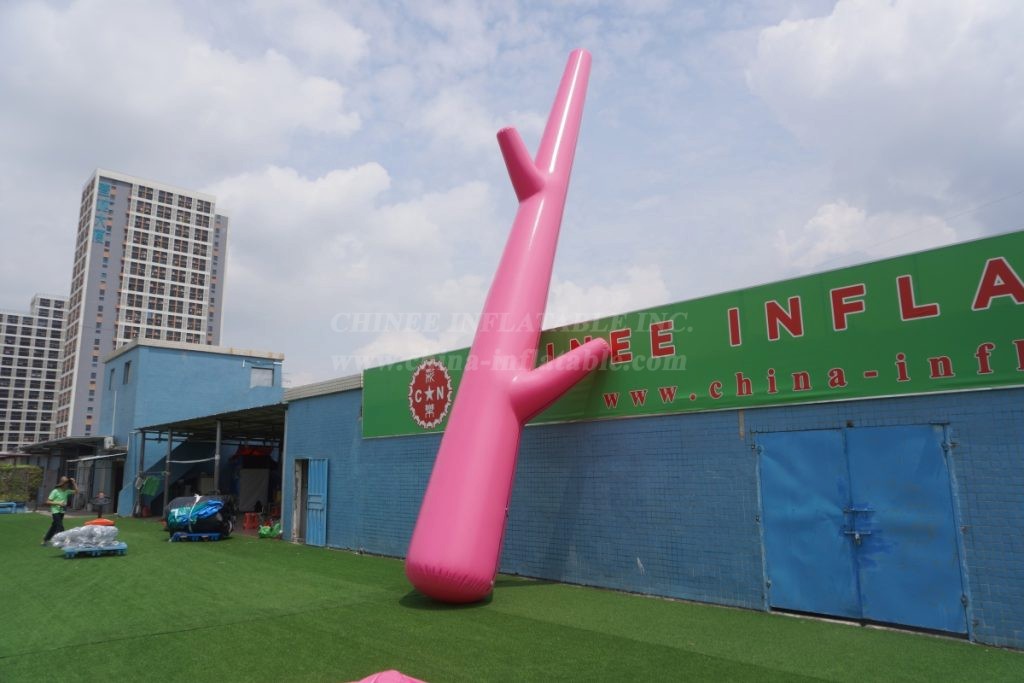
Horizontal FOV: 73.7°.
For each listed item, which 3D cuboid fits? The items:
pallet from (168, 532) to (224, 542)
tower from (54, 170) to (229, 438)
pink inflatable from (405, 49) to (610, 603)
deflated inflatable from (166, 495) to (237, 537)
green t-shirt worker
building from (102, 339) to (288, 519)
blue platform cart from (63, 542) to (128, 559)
[{"bbox_3d":[-8.012,5.028,17.692,1.170,0.160,1.050,1,-10,-10],"label":"pallet"},{"bbox_3d":[-72.148,-1.334,136.012,26.291,56.833,16.775,8,-14,-42],"label":"tower"},{"bbox_3d":[0.401,-0.590,9.911,2.423,8.515,1.217,19,-16,-18],"label":"pink inflatable"},{"bbox_3d":[-8.025,4.542,17.810,1.450,0.900,1.150,1,-10,-10],"label":"deflated inflatable"},{"bbox_3d":[-11.305,4.233,17.145,0.560,1.630,0.520,-2,-10,8],"label":"green t-shirt worker"},{"bbox_3d":[-14.791,4.106,31.203,5.971,7.000,6.228,8,-14,-42],"label":"building"},{"bbox_3d":[-8.921,4.506,14.731,1.150,0.160,1.050,5,-12,-28],"label":"blue platform cart"}]

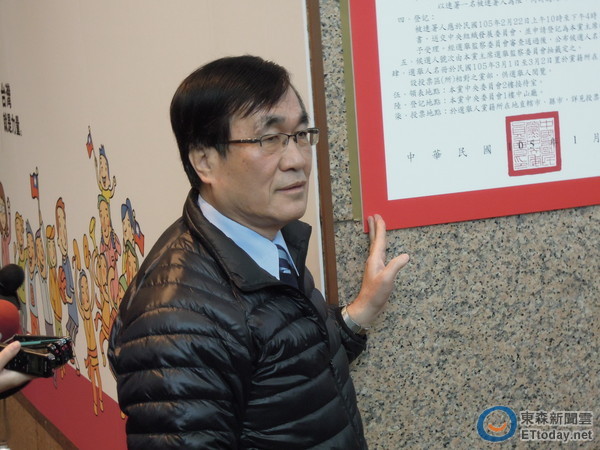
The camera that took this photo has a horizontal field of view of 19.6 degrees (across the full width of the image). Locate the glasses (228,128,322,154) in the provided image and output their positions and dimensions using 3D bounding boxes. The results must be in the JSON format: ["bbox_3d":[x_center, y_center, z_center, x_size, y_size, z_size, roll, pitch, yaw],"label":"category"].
[{"bbox_3d":[-0.060,-0.113,2.545,0.140,0.041,0.141,-1,7,40],"label":"glasses"}]

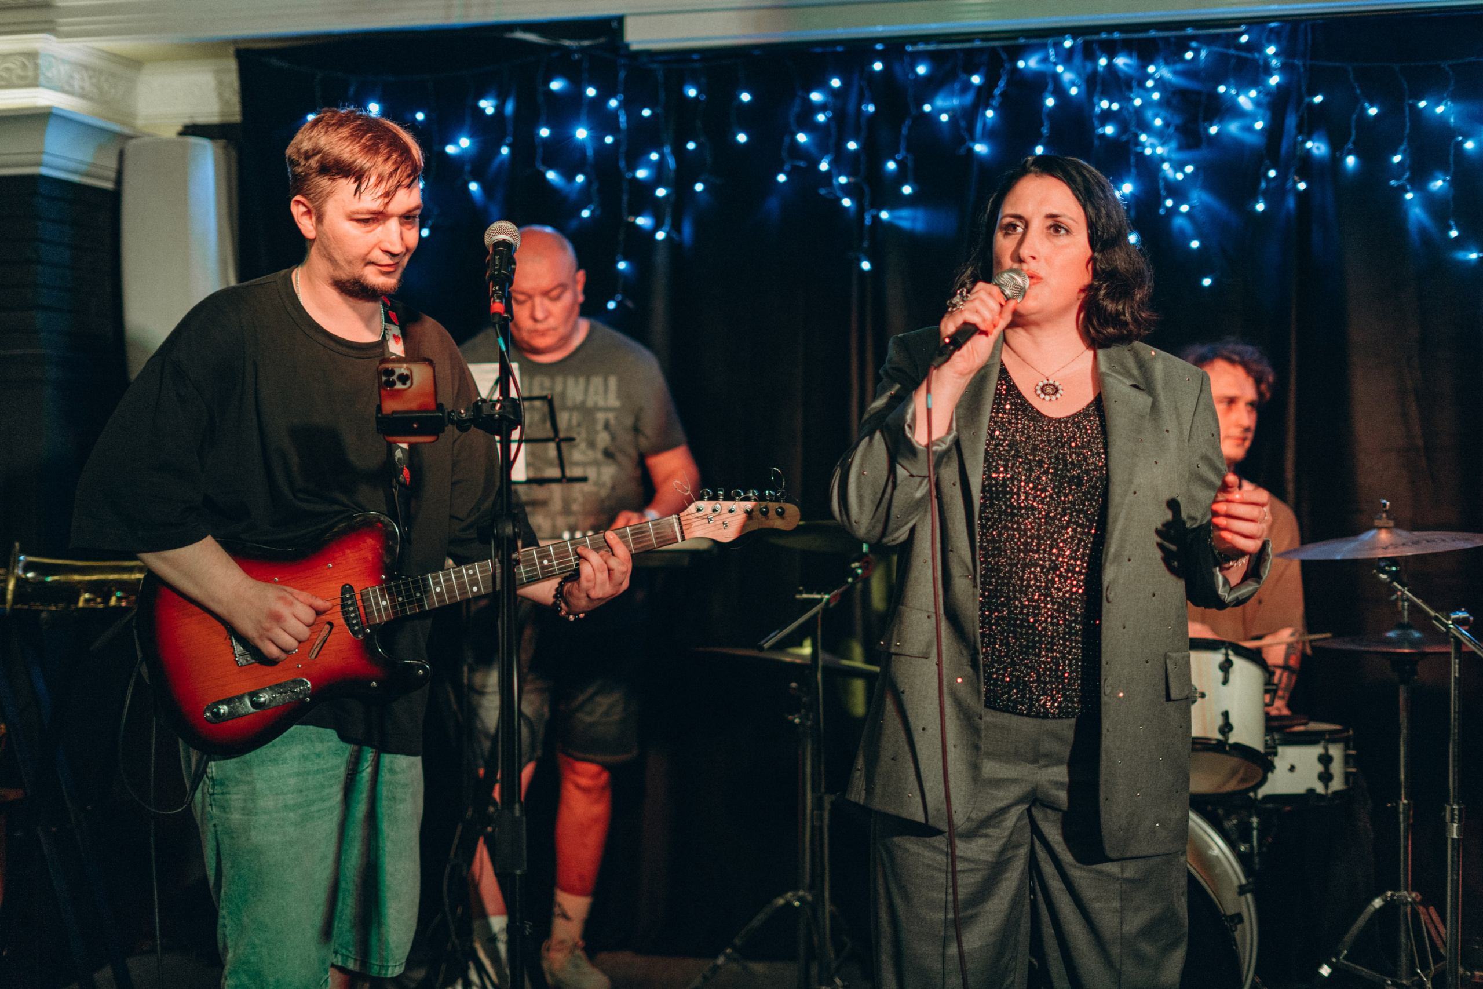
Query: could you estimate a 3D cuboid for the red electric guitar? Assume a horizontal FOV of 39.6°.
[{"bbox_3d":[-0.400,0.135,3.107,1.000,0.330,0.070,-14,-16,-7],"label":"red electric guitar"}]

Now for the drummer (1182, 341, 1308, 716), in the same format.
[{"bbox_3d":[1.000,0.345,4.280,0.620,1.340,0.720,-1,3,-2],"label":"drummer"}]

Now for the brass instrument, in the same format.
[{"bbox_3d":[-1.230,0.155,3.770,0.660,0.150,0.250,-1,3,0],"label":"brass instrument"}]

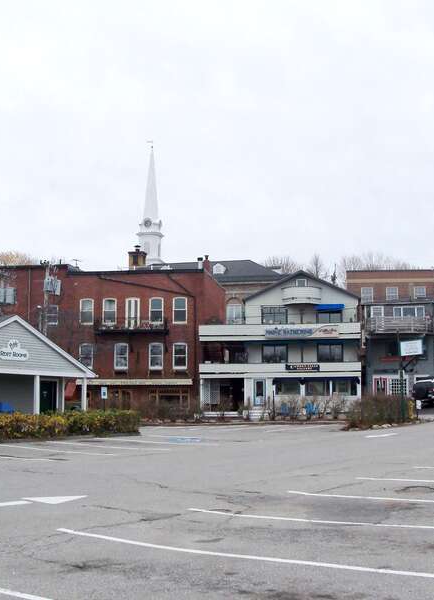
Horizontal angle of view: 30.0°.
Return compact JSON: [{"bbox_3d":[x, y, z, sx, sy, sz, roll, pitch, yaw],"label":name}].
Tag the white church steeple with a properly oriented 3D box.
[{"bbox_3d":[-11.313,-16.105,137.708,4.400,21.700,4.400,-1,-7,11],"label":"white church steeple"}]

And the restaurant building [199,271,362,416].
[{"bbox_3d":[5.079,3.731,65.750,11.800,11.100,12.500,0,-7,4],"label":"restaurant building"}]

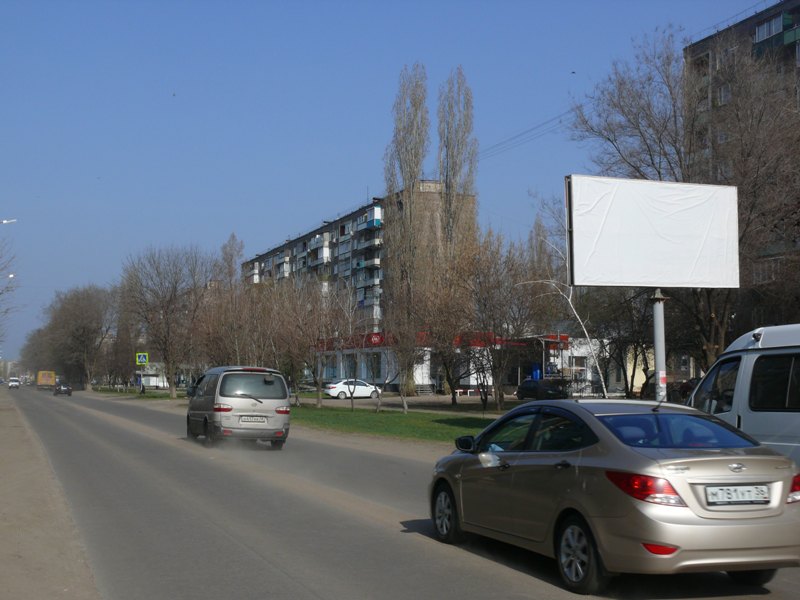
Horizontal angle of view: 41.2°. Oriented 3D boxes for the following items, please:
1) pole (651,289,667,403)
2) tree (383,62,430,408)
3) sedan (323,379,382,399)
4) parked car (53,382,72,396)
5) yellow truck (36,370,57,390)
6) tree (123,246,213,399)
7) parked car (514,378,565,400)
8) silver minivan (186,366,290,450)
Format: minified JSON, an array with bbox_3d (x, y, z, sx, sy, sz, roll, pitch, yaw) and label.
[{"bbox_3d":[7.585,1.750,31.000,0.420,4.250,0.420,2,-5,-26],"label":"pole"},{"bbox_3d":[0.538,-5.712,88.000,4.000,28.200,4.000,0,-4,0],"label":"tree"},{"bbox_3d":[-3.528,6.688,79.800,4.370,1.470,1.700,1,-4,-19],"label":"sedan"},{"bbox_3d":[-35.630,9.418,112.000,1.680,1.430,4.200,1,-5,-20],"label":"parked car"},{"bbox_3d":[-53.837,12.252,162.000,2.350,2.950,6.000,1,-5,-20],"label":"yellow truck"},{"bbox_3d":[-18.074,1.757,83.000,6.800,12.000,6.800,1,-5,-20],"label":"tree"},{"bbox_3d":[10.044,6.398,76.000,1.750,1.520,4.200,2,-5,-25],"label":"parked car"},{"bbox_3d":[-4.070,2.624,25.903,1.820,1.930,4.850,1,-5,-20],"label":"silver minivan"}]

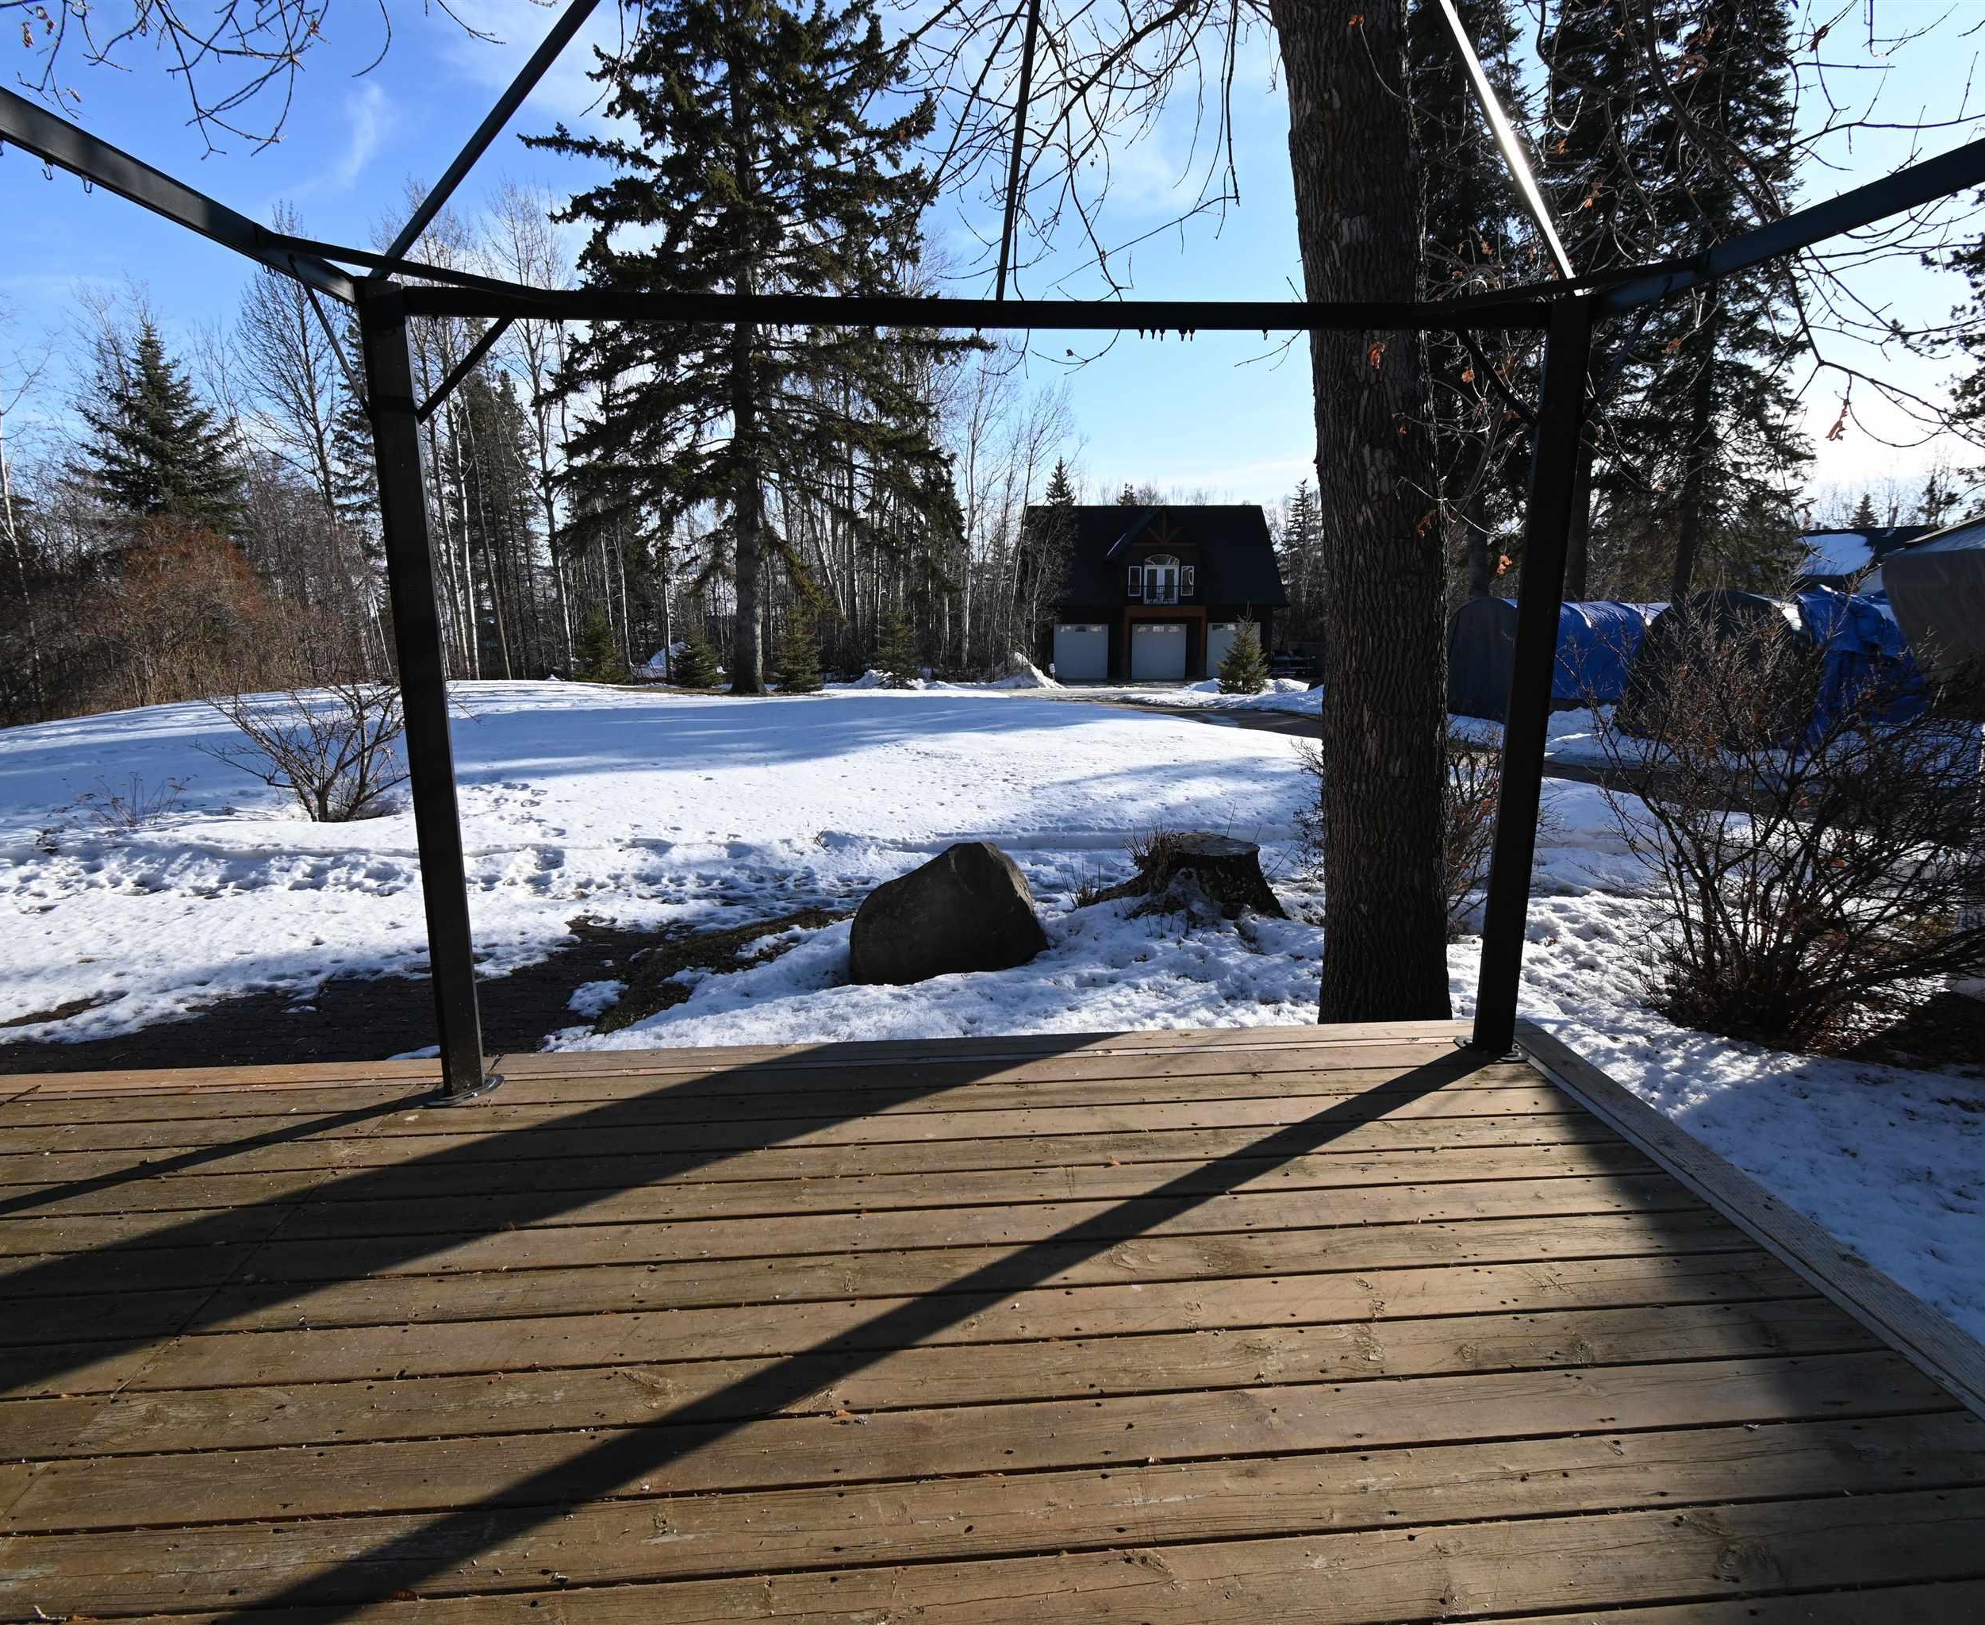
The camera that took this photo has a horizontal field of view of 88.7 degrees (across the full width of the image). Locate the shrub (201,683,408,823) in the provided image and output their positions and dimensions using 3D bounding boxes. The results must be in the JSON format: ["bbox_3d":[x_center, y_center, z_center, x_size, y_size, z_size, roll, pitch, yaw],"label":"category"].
[{"bbox_3d":[-5.300,-0.457,7.864,1.487,1.085,1.400,-7,13,-33],"label":"shrub"}]

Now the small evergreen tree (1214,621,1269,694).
[{"bbox_3d":[8.993,-5.577,36.608,1.991,2.535,2.000,0,11,0],"label":"small evergreen tree"}]

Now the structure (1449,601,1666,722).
[{"bbox_3d":[13.209,-3.267,22.008,5.400,2.550,3.300,-3,12,-15],"label":"structure"}]

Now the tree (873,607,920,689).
[{"bbox_3d":[-2.871,-4.959,30.621,1.435,2.440,1.450,0,11,0],"label":"tree"}]

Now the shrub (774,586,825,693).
[{"bbox_3d":[-5.353,-4.682,28.129,1.477,2.812,1.500,0,11,0],"label":"shrub"}]

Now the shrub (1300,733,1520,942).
[{"bbox_3d":[2.348,0.082,5.723,1.172,1.070,1.100,5,12,22],"label":"shrub"}]

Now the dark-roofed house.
[{"bbox_3d":[8.544,-12.415,56.969,13.097,9.158,11.000,0,11,0],"label":"dark-roofed house"}]

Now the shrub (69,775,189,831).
[{"bbox_3d":[-6.485,-0.070,7.635,0.763,0.437,0.700,-9,15,-40],"label":"shrub"}]

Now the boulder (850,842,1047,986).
[{"bbox_3d":[-0.222,0.465,5.036,0.984,0.662,0.750,0,11,0],"label":"boulder"}]

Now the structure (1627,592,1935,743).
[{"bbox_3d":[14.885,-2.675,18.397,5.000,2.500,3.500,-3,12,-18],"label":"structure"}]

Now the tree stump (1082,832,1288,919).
[{"bbox_3d":[1.121,0.320,5.822,1.137,0.431,0.950,0,11,0],"label":"tree stump"}]

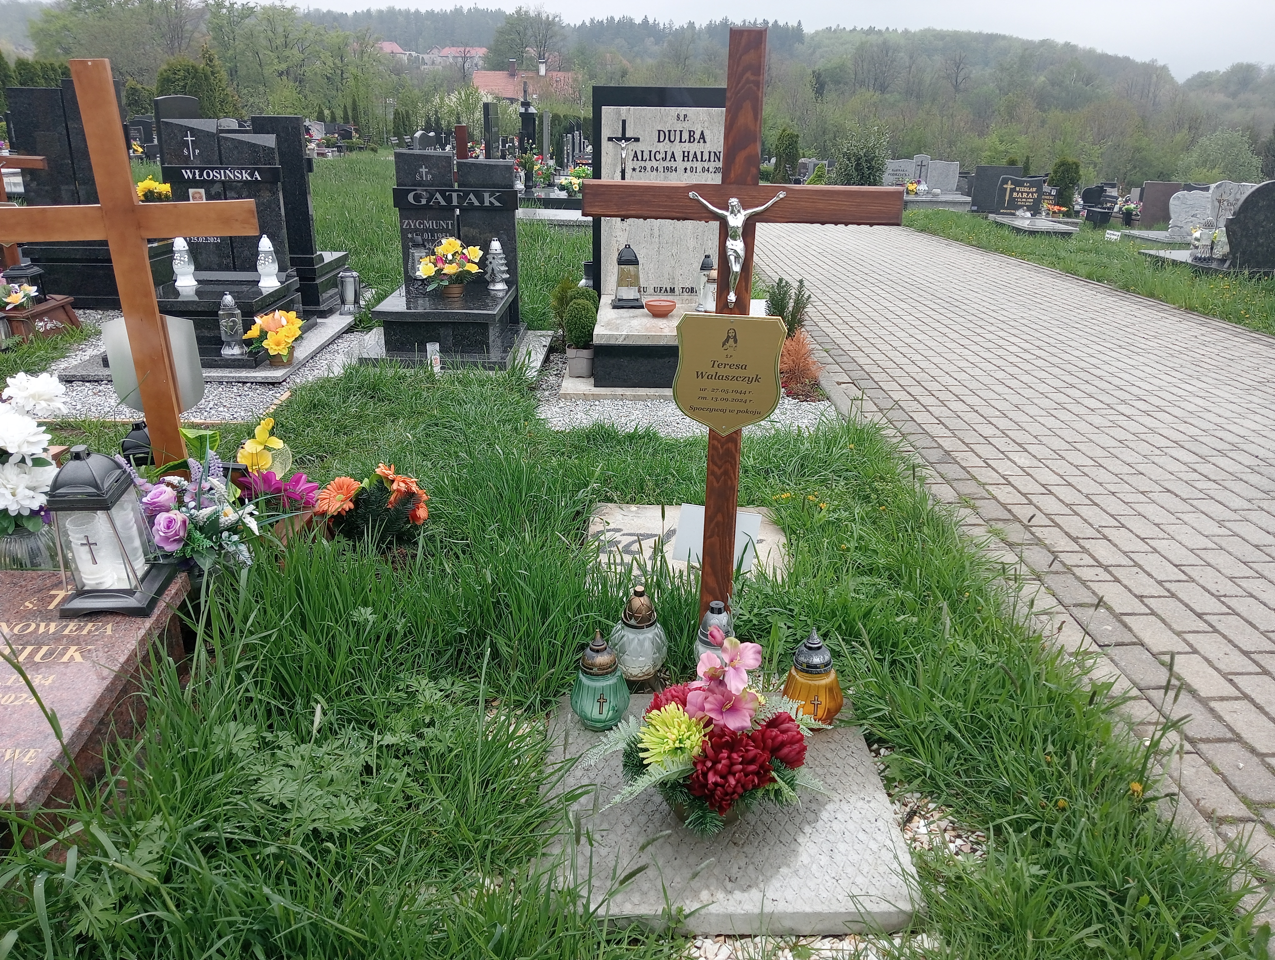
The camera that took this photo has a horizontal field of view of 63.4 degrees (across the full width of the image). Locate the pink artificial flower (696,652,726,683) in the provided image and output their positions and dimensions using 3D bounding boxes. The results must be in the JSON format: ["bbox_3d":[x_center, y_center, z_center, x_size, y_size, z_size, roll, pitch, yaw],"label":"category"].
[{"bbox_3d":[0.108,0.276,1.529,0.041,0.043,0.040,10,23,23],"label":"pink artificial flower"}]

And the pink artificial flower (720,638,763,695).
[{"bbox_3d":[0.152,0.271,1.505,0.059,0.079,0.050,-3,21,-9],"label":"pink artificial flower"}]

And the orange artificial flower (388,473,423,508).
[{"bbox_3d":[-0.592,0.027,2.636,0.083,0.078,0.065,-11,24,-28],"label":"orange artificial flower"}]

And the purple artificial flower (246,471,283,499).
[{"bbox_3d":[-0.912,0.013,2.520,0.095,0.068,0.080,-1,18,-5],"label":"purple artificial flower"}]

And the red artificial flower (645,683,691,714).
[{"bbox_3d":[0.056,0.343,1.600,0.090,0.066,0.080,4,18,10],"label":"red artificial flower"}]

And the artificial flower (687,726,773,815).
[{"bbox_3d":[0.135,0.422,1.500,0.120,0.108,0.090,0,18,-3],"label":"artificial flower"}]

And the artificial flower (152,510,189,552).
[{"bbox_3d":[-0.930,0.102,2.057,0.068,0.075,0.060,-3,21,-9],"label":"artificial flower"}]

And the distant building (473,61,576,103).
[{"bbox_3d":[-13.235,-45.824,122.000,12.800,7.000,9.000,1,18,0],"label":"distant building"}]

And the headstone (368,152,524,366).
[{"bbox_3d":[-0.961,-1.115,5.135,0.710,0.940,0.820,1,21,0],"label":"headstone"}]

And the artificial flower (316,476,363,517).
[{"bbox_3d":[-0.745,0.041,2.568,0.108,0.089,0.055,-1,21,-5],"label":"artificial flower"}]

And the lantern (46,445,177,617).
[{"bbox_3d":[-0.990,0.081,1.912,0.165,0.310,0.165,-2,27,-1],"label":"lantern"}]

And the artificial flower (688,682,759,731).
[{"bbox_3d":[0.129,0.338,1.540,0.106,0.072,0.070,0,18,-3],"label":"artificial flower"}]

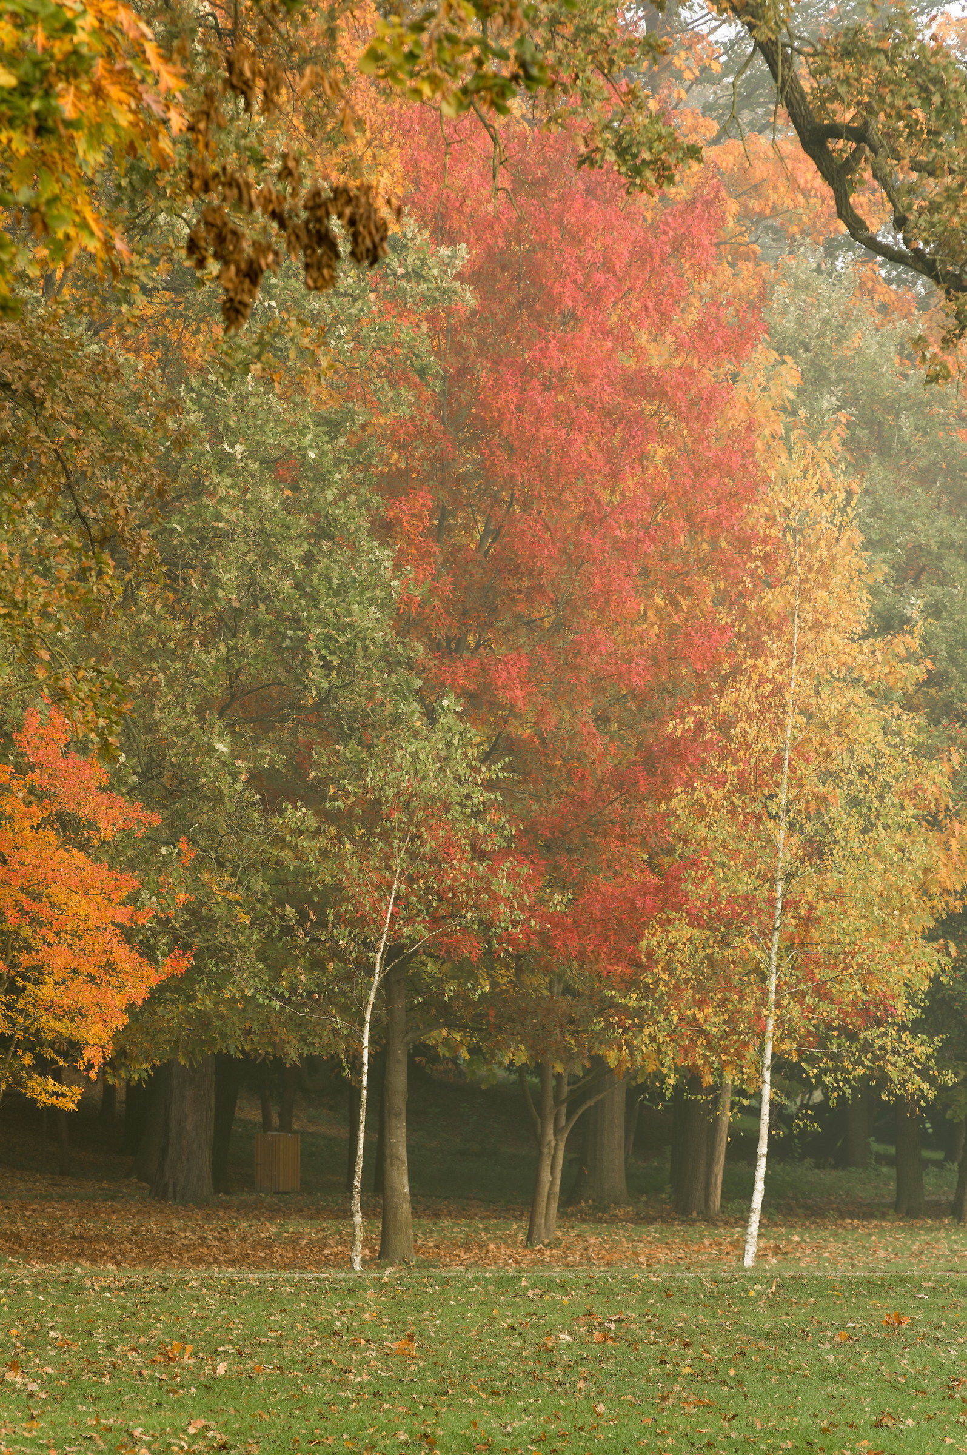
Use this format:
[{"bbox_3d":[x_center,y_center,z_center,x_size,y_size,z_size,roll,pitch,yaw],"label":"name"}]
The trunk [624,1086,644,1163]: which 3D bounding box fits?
[{"bbox_3d":[2.917,7.696,158.000,0.318,1.497,0.270,0,-3,0],"label":"trunk"}]

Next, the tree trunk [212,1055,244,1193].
[{"bbox_3d":[-4.314,6.673,137.000,0.535,2.329,0.535,0,-3,0],"label":"tree trunk"}]

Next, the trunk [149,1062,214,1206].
[{"bbox_3d":[-4.247,5.657,115.000,0.865,2.163,0.801,0,-3,0],"label":"trunk"}]

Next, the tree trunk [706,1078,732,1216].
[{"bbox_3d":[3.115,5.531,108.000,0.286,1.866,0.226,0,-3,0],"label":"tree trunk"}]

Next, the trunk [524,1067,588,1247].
[{"bbox_3d":[0.981,5.787,110.000,0.889,2.422,0.533,0,-3,0],"label":"trunk"}]

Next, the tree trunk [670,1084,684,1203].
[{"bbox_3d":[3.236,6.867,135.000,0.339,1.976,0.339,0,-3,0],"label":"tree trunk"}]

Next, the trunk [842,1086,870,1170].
[{"bbox_3d":[6.536,6.985,143.000,0.498,1.594,0.498,0,-3,0],"label":"trunk"}]

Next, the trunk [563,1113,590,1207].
[{"bbox_3d":[1.507,6.708,128.000,0.482,1.623,0.482,0,-3,0],"label":"trunk"}]

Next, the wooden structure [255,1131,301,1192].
[{"bbox_3d":[-3.229,6.823,128.000,0.713,0.945,0.696,0,-3,0],"label":"wooden structure"}]

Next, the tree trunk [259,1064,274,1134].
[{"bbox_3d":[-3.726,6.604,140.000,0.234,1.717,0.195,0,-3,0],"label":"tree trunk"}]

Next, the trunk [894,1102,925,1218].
[{"bbox_3d":[5.584,5.599,107.000,0.373,1.640,0.358,0,-3,0],"label":"trunk"}]

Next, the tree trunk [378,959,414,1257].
[{"bbox_3d":[-0.896,3.915,83.000,0.324,3.054,0.301,0,-3,0],"label":"tree trunk"}]

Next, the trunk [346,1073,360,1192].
[{"bbox_3d":[-2.176,6.835,137.000,0.267,2.005,0.267,0,-3,0],"label":"trunk"}]

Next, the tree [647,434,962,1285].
[{"bbox_3d":[3.188,1.257,82.000,3.200,8.262,3.028,0,-3,0],"label":"tree"}]

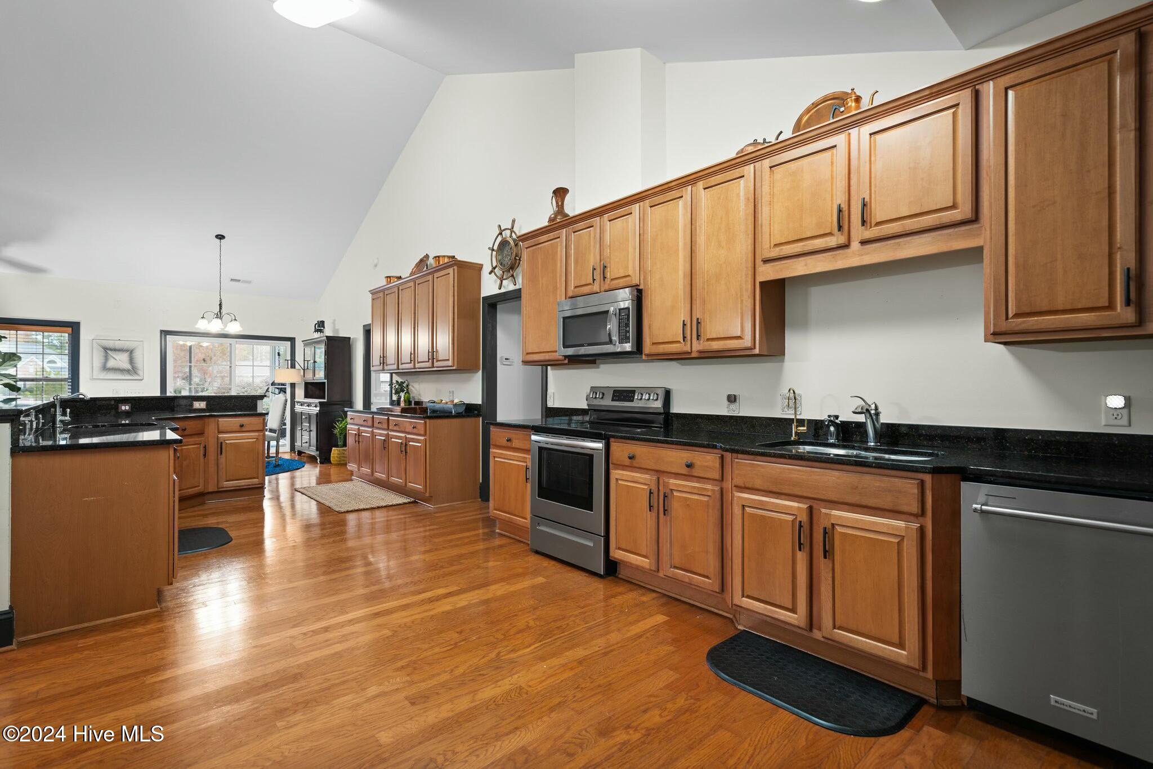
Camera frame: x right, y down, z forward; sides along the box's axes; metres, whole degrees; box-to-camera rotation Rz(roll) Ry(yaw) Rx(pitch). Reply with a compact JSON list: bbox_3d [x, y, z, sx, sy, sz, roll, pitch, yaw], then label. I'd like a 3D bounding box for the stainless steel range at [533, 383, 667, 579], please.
[{"bbox_3d":[0.140,0.620,3.684,0.680,1.202,0.760,1,-1,-42],"label":"stainless steel range"}]

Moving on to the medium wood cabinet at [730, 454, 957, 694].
[{"bbox_3d":[1.292,0.776,2.417,0.690,0.879,0.935,1,-1,-42],"label":"medium wood cabinet"}]

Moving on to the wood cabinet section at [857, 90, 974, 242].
[{"bbox_3d":[1.605,-0.945,2.370,0.327,0.556,0.450,0,0,-42],"label":"wood cabinet section"}]

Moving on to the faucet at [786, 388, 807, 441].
[{"bbox_3d":[1.190,0.161,2.771,0.115,0.285,0.085,1,-1,-42],"label":"faucet"}]

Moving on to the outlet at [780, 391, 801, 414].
[{"bbox_3d":[1.246,0.111,2.985,0.012,0.123,0.121,1,-1,-42],"label":"outlet"}]

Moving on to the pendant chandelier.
[{"bbox_3d":[-5.351,-1.508,7.694,0.700,1.430,0.700,1,-1,-42],"label":"pendant chandelier"}]

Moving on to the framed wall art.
[{"bbox_3d":[-7.149,-0.374,8.011,0.591,0.620,0.030,0,0,-43],"label":"framed wall art"}]

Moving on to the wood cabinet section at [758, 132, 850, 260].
[{"bbox_3d":[1.277,-0.944,2.737,0.327,0.556,0.454,0,0,-42],"label":"wood cabinet section"}]

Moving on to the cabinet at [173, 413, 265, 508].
[{"bbox_3d":[-3.861,0.780,5.479,0.875,0.880,0.660,0,0,-43],"label":"cabinet"}]

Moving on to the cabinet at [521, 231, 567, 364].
[{"bbox_3d":[-0.161,-0.693,4.264,0.333,1.054,0.590,0,0,-43],"label":"cabinet"}]

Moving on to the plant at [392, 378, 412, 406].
[{"bbox_3d":[-2.138,0.117,6.236,0.240,0.380,0.250,1,-1,-42],"label":"plant"}]

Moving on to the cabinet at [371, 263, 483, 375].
[{"bbox_3d":[-1.873,-0.696,6.114,0.356,1.085,2.220,0,0,-43],"label":"cabinet"}]

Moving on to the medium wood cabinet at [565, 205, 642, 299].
[{"bbox_3d":[0.293,-0.922,3.807,0.330,0.600,0.760,1,-1,-42],"label":"medium wood cabinet"}]

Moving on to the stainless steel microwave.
[{"bbox_3d":[0.257,-0.425,3.762,0.396,0.417,0.775,0,0,-43],"label":"stainless steel microwave"}]

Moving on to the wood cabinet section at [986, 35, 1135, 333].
[{"bbox_3d":[1.916,-0.701,2.021,0.327,1.050,0.430,0,0,-42],"label":"wood cabinet section"}]

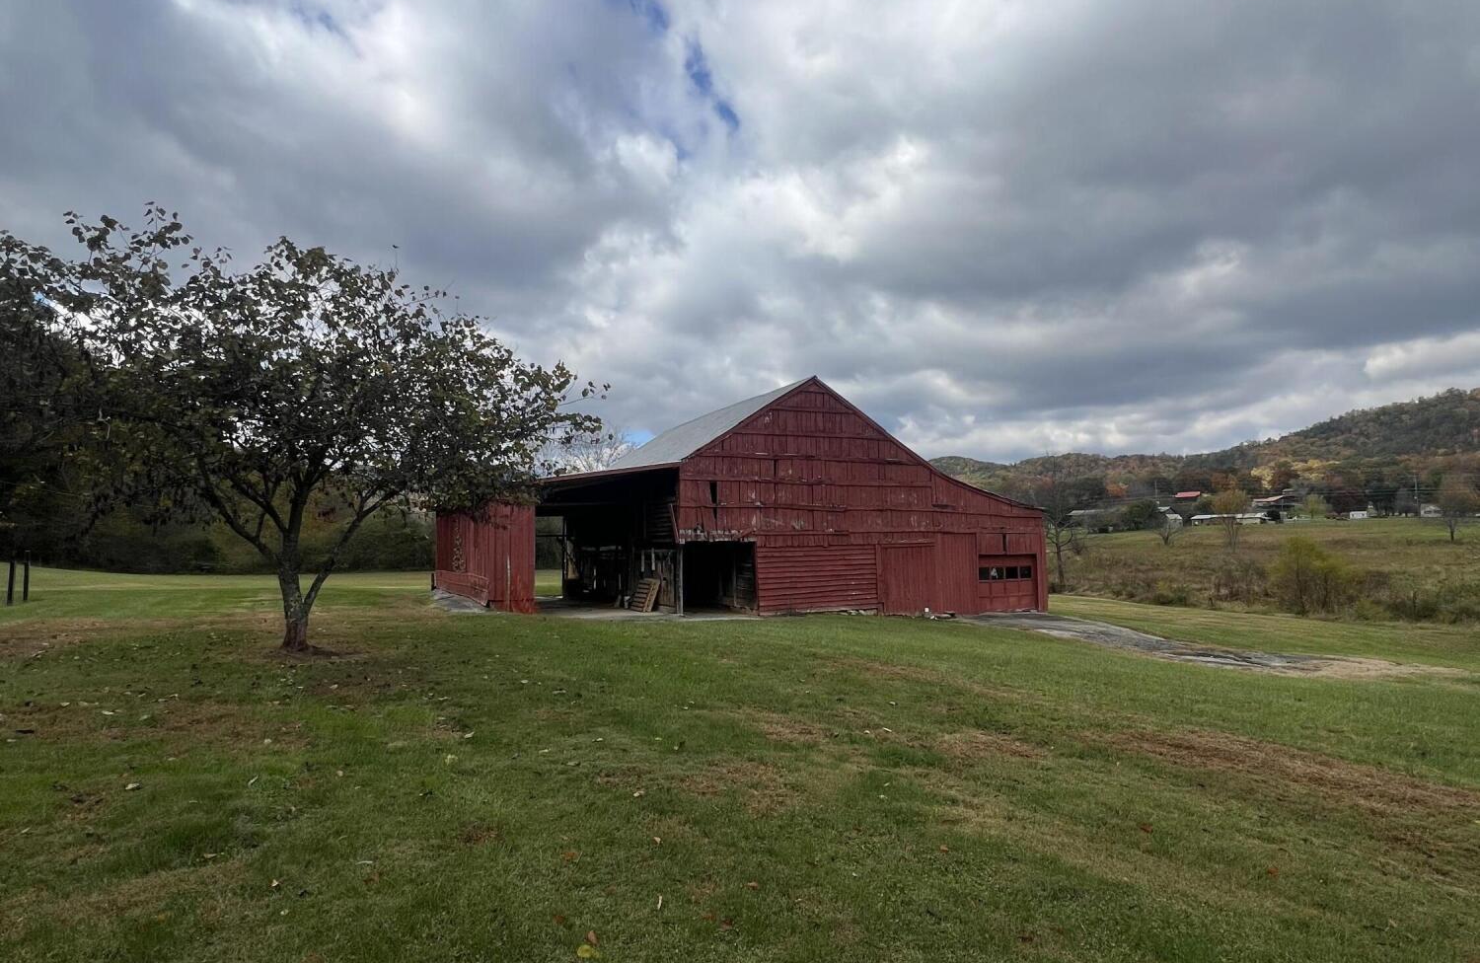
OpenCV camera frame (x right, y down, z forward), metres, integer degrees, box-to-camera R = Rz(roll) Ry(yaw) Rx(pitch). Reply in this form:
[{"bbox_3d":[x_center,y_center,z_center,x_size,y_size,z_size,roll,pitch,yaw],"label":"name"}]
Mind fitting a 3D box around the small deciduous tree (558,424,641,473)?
[{"bbox_3d":[-9.685,1.288,49.655,7.500,10.400,7.500,0,-4,0],"label":"small deciduous tree"}]

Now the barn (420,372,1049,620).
[{"bbox_3d":[-0.502,0.977,30.338,20.400,7.980,14.200,1,-4,-25],"label":"barn"}]

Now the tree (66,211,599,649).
[{"bbox_3d":[-5.938,-0.812,11.000,7.000,6.350,6.700,0,-4,0],"label":"tree"}]

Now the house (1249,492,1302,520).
[{"bbox_3d":[148.409,6.823,205.000,13.500,7.600,10.000,-1,-4,9],"label":"house"}]

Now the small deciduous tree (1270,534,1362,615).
[{"bbox_3d":[27.122,4.405,35.000,4.200,3.900,3.900,0,-4,0],"label":"small deciduous tree"}]

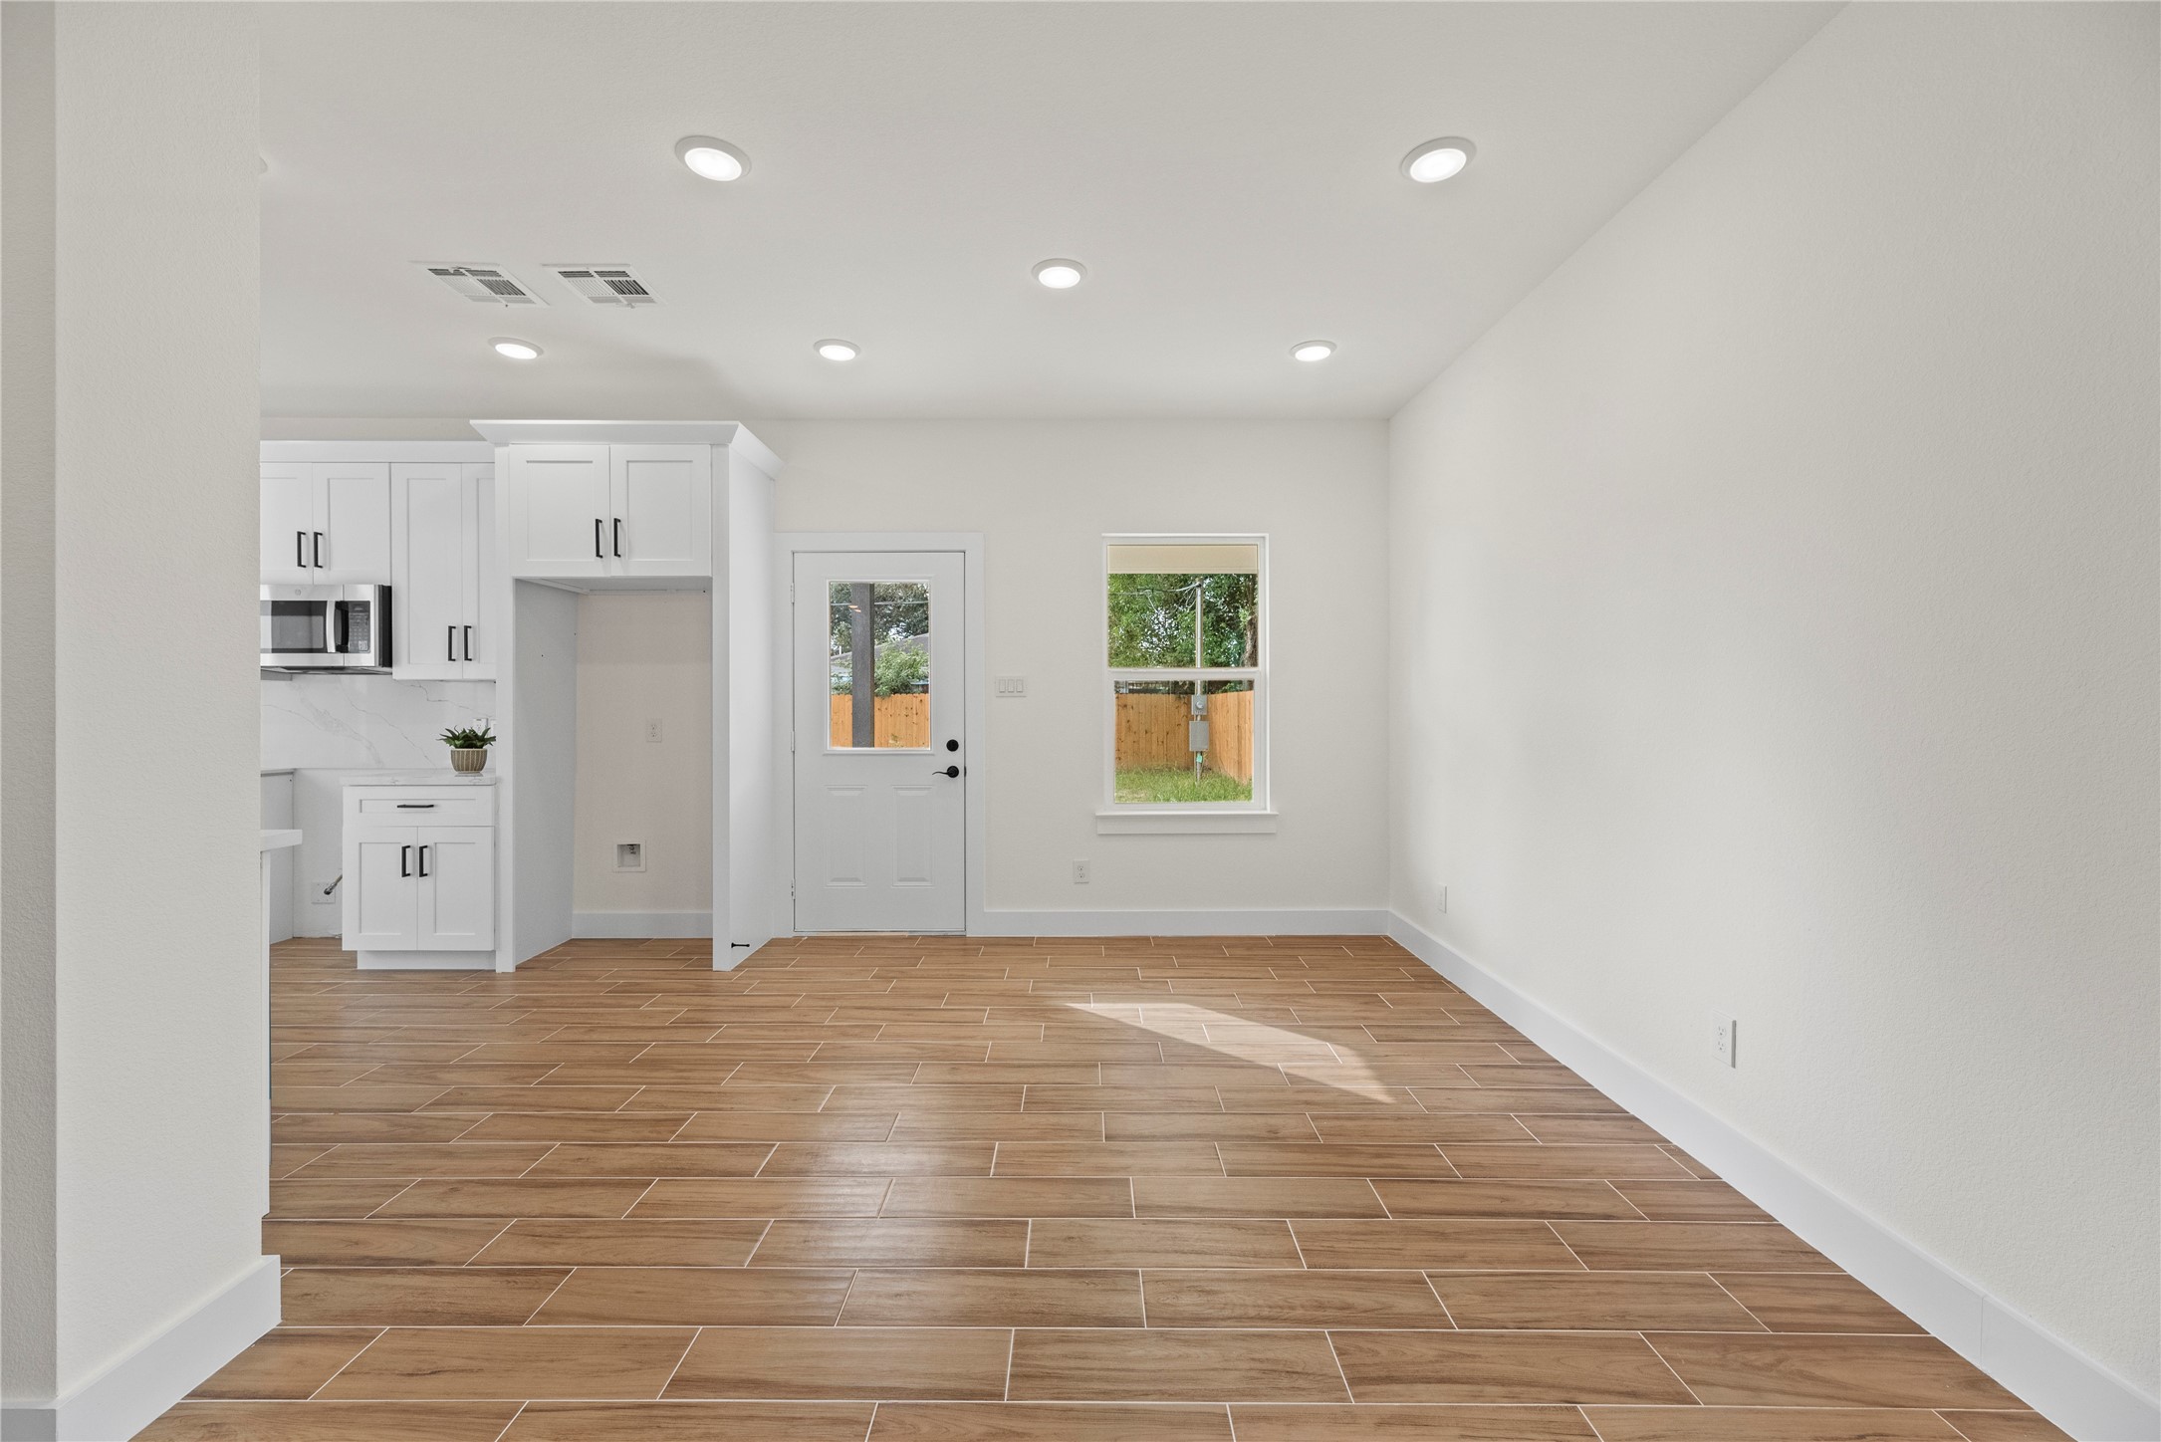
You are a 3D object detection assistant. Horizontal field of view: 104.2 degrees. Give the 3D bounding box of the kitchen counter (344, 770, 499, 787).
[{"bbox_3d":[-3.047,0.272,4.154,0.695,0.038,0.624,0,1,0],"label":"kitchen counter"}]

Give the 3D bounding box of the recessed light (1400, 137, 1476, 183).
[{"bbox_3d":[1.012,-1.573,2.370,0.197,0.025,0.197,0,0,0],"label":"recessed light"}]

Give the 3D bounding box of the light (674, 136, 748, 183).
[{"bbox_3d":[-1.037,-1.573,2.370,0.197,0.025,0.197,0,0,0],"label":"light"}]

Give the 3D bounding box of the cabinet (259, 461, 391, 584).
[{"bbox_3d":[-3.756,-0.964,4.277,0.767,0.602,0.327,0,1,0],"label":"cabinet"}]

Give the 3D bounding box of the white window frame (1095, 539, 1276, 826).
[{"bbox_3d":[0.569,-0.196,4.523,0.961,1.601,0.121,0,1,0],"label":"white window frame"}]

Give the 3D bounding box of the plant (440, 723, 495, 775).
[{"bbox_3d":[-2.900,0.141,3.990,0.240,0.235,0.235,0,0,0],"label":"plant"}]

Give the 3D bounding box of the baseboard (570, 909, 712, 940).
[{"bbox_3d":[-2.190,1.085,4.457,0.990,0.143,0.016,0,0,0],"label":"baseboard"}]

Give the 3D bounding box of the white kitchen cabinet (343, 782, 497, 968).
[{"bbox_3d":[-3.030,0.722,4.155,0.690,0.870,0.620,0,0,0],"label":"white kitchen cabinet"}]

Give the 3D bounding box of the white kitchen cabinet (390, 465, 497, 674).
[{"bbox_3d":[-3.041,-0.734,4.285,0.654,1.066,0.327,0,1,0],"label":"white kitchen cabinet"}]

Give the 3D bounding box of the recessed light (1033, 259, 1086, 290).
[{"bbox_3d":[-0.073,-1.569,2.973,0.194,0.025,0.194,0,1,0],"label":"recessed light"}]

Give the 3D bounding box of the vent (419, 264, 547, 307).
[{"bbox_3d":[-2.163,-1.564,3.046,0.307,0.022,0.312,0,1,0],"label":"vent"}]

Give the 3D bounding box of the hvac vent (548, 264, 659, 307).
[{"bbox_3d":[-1.730,-1.587,3.085,0.305,0.016,0.305,0,0,0],"label":"hvac vent"}]

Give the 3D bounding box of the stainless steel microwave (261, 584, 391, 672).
[{"bbox_3d":[-3.770,-0.450,4.260,0.756,0.420,0.400,0,0,0],"label":"stainless steel microwave"}]

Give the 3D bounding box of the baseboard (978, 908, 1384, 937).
[{"bbox_3d":[0.560,1.078,4.467,2.170,0.143,0.016,0,0,0],"label":"baseboard"}]

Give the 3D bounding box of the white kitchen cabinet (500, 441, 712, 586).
[{"bbox_3d":[-2.169,-0.974,4.161,0.925,0.615,0.579,0,1,0],"label":"white kitchen cabinet"}]

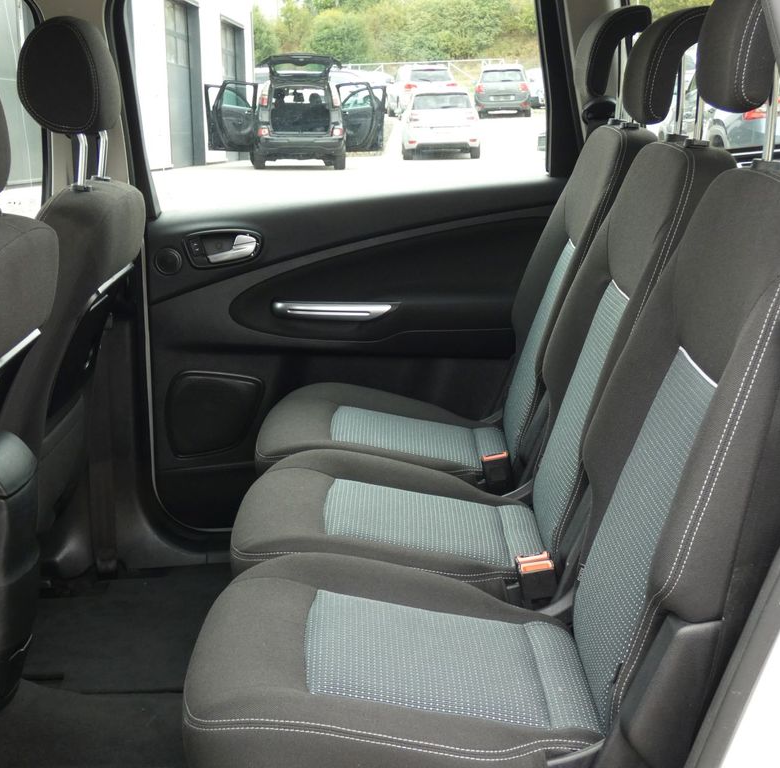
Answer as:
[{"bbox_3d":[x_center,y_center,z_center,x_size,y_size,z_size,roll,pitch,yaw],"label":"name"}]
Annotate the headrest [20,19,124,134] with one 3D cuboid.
[{"bbox_3d":[-0.534,-0.527,2.175,0.132,0.195,0.255,-1,15,-1],"label":"headrest"}]

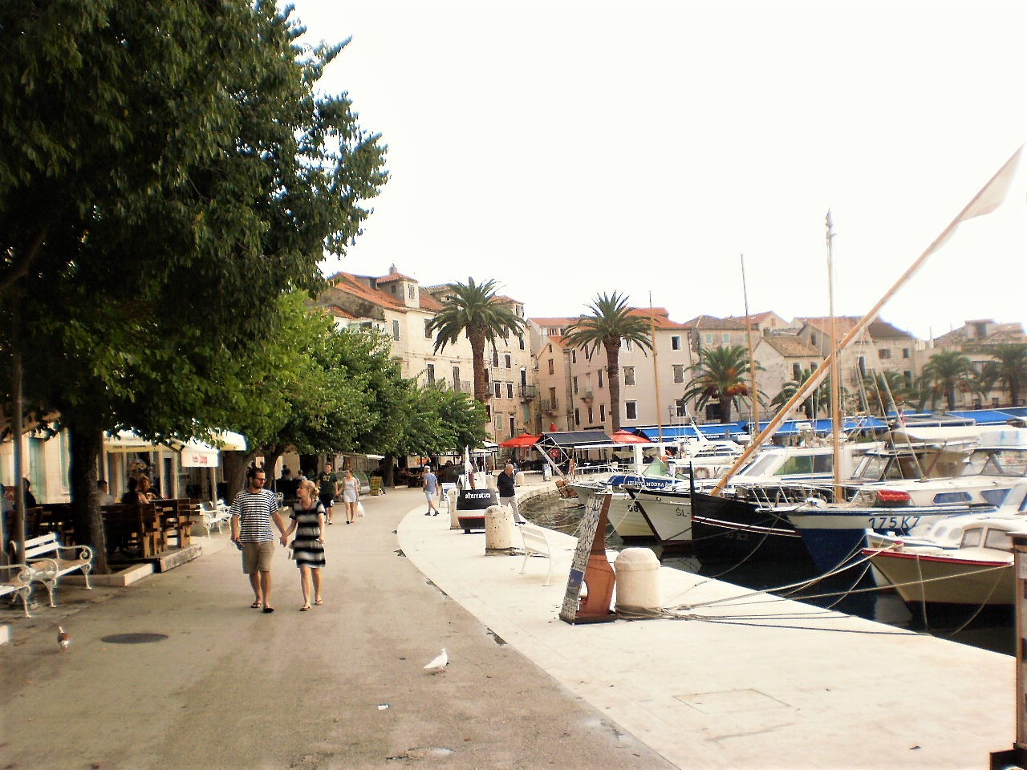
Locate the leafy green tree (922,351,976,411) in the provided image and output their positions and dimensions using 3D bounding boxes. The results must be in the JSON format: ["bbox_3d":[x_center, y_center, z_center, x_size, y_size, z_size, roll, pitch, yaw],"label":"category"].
[{"bbox_3d":[49.508,1.595,128.328,6.600,10.600,6.600,-3,-4,0],"label":"leafy green tree"}]

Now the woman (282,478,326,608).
[{"bbox_3d":[-2.614,2.002,14.100,0.530,1.630,0.400,-3,-4,-6],"label":"woman"}]

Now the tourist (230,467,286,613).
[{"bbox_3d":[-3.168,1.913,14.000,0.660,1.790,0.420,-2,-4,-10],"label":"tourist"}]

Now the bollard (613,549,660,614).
[{"bbox_3d":[1.468,2.318,13.350,0.550,0.790,0.550,-3,-4,0],"label":"bollard"}]

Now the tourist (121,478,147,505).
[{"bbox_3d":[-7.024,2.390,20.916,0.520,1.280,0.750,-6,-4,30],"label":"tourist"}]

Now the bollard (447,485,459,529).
[{"bbox_3d":[-1.554,3.244,29.500,0.300,1.080,0.300,-3,-4,0],"label":"bollard"}]

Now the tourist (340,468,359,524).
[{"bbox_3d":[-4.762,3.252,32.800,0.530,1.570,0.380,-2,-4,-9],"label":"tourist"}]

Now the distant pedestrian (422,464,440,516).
[{"bbox_3d":[-2.829,3.706,39.452,0.550,1.750,0.600,0,-5,-45],"label":"distant pedestrian"}]

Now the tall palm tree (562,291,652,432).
[{"bbox_3d":[8.431,-0.239,94.197,7.400,14.610,7.400,-4,-4,0],"label":"tall palm tree"}]

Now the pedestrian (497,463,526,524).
[{"bbox_3d":[-0.049,3.080,31.665,0.650,1.730,0.580,-6,-5,31],"label":"pedestrian"}]

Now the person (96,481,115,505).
[{"bbox_3d":[-7.736,2.469,21.543,0.520,1.280,0.700,-5,-4,34],"label":"person"}]

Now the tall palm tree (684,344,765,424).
[{"bbox_3d":[18.214,1.732,96.028,6.900,9.330,6.900,-4,-4,0],"label":"tall palm tree"}]

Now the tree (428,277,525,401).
[{"bbox_3d":[-2.294,-0.265,82.216,7.100,14.540,7.100,-4,-4,0],"label":"tree"}]

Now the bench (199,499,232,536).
[{"bbox_3d":[-7.974,3.550,29.600,0.650,0.820,1.700,-3,-4,-7],"label":"bench"}]

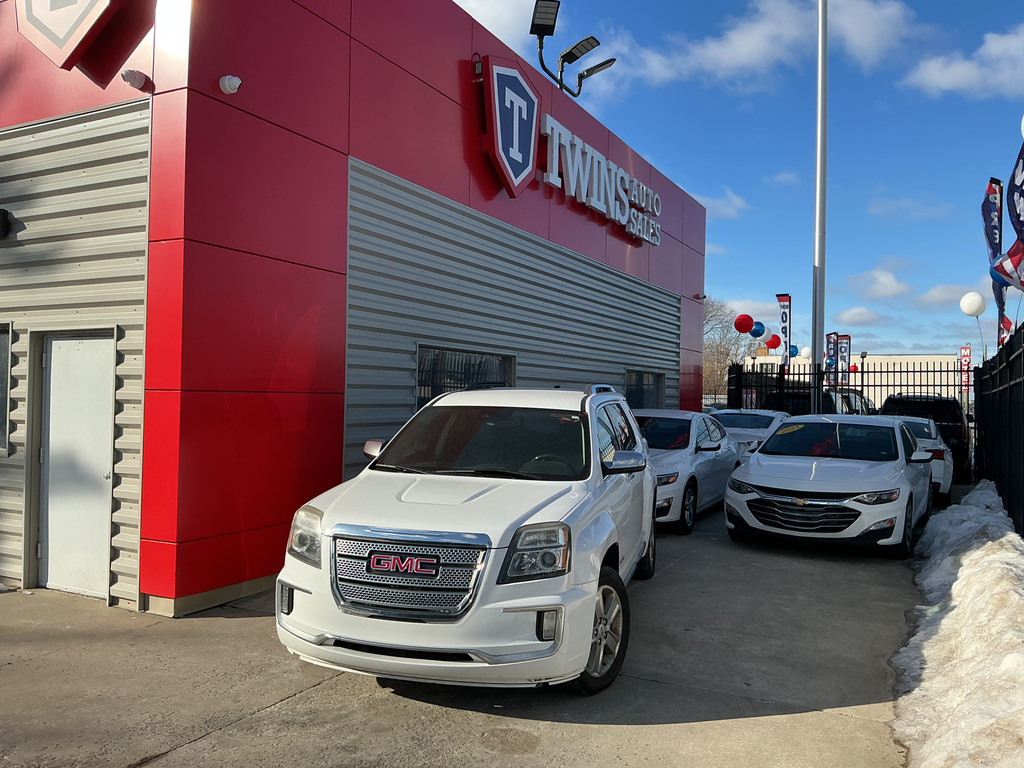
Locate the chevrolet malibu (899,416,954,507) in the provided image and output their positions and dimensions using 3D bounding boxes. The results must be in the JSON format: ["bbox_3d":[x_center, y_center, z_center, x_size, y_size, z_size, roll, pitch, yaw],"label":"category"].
[{"bbox_3d":[6.809,1.247,15.333,1.860,1.460,4.930,0,-1,27],"label":"chevrolet malibu"}]

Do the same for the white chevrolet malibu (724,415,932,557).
[{"bbox_3d":[4.201,1.130,10.804,1.860,1.460,4.930,0,-1,30],"label":"white chevrolet malibu"}]

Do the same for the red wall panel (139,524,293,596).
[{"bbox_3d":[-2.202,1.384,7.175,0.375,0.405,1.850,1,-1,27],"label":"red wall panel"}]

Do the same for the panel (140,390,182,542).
[{"bbox_3d":[-2.592,0.606,6.384,0.375,1.110,0.050,1,-1,27],"label":"panel"}]

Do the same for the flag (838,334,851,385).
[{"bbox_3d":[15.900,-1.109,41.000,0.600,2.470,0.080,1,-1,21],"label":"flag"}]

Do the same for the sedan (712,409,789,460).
[{"bbox_3d":[4.670,1.223,16.600,1.840,1.460,4.850,1,-1,26],"label":"sedan"}]

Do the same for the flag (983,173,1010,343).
[{"bbox_3d":[6.860,-1.720,12.150,0.550,2.450,0.170,2,-1,-36],"label":"flag"}]

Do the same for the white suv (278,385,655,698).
[{"bbox_3d":[0.015,0.895,6.486,1.860,1.700,4.700,1,-1,15],"label":"white suv"}]

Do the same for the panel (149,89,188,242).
[{"bbox_3d":[-2.471,-1.575,6.239,0.360,1.080,0.060,1,-1,27],"label":"panel"}]

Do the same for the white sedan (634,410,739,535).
[{"bbox_3d":[2.000,1.095,11.950,1.855,1.460,4.920,1,-1,26],"label":"white sedan"}]

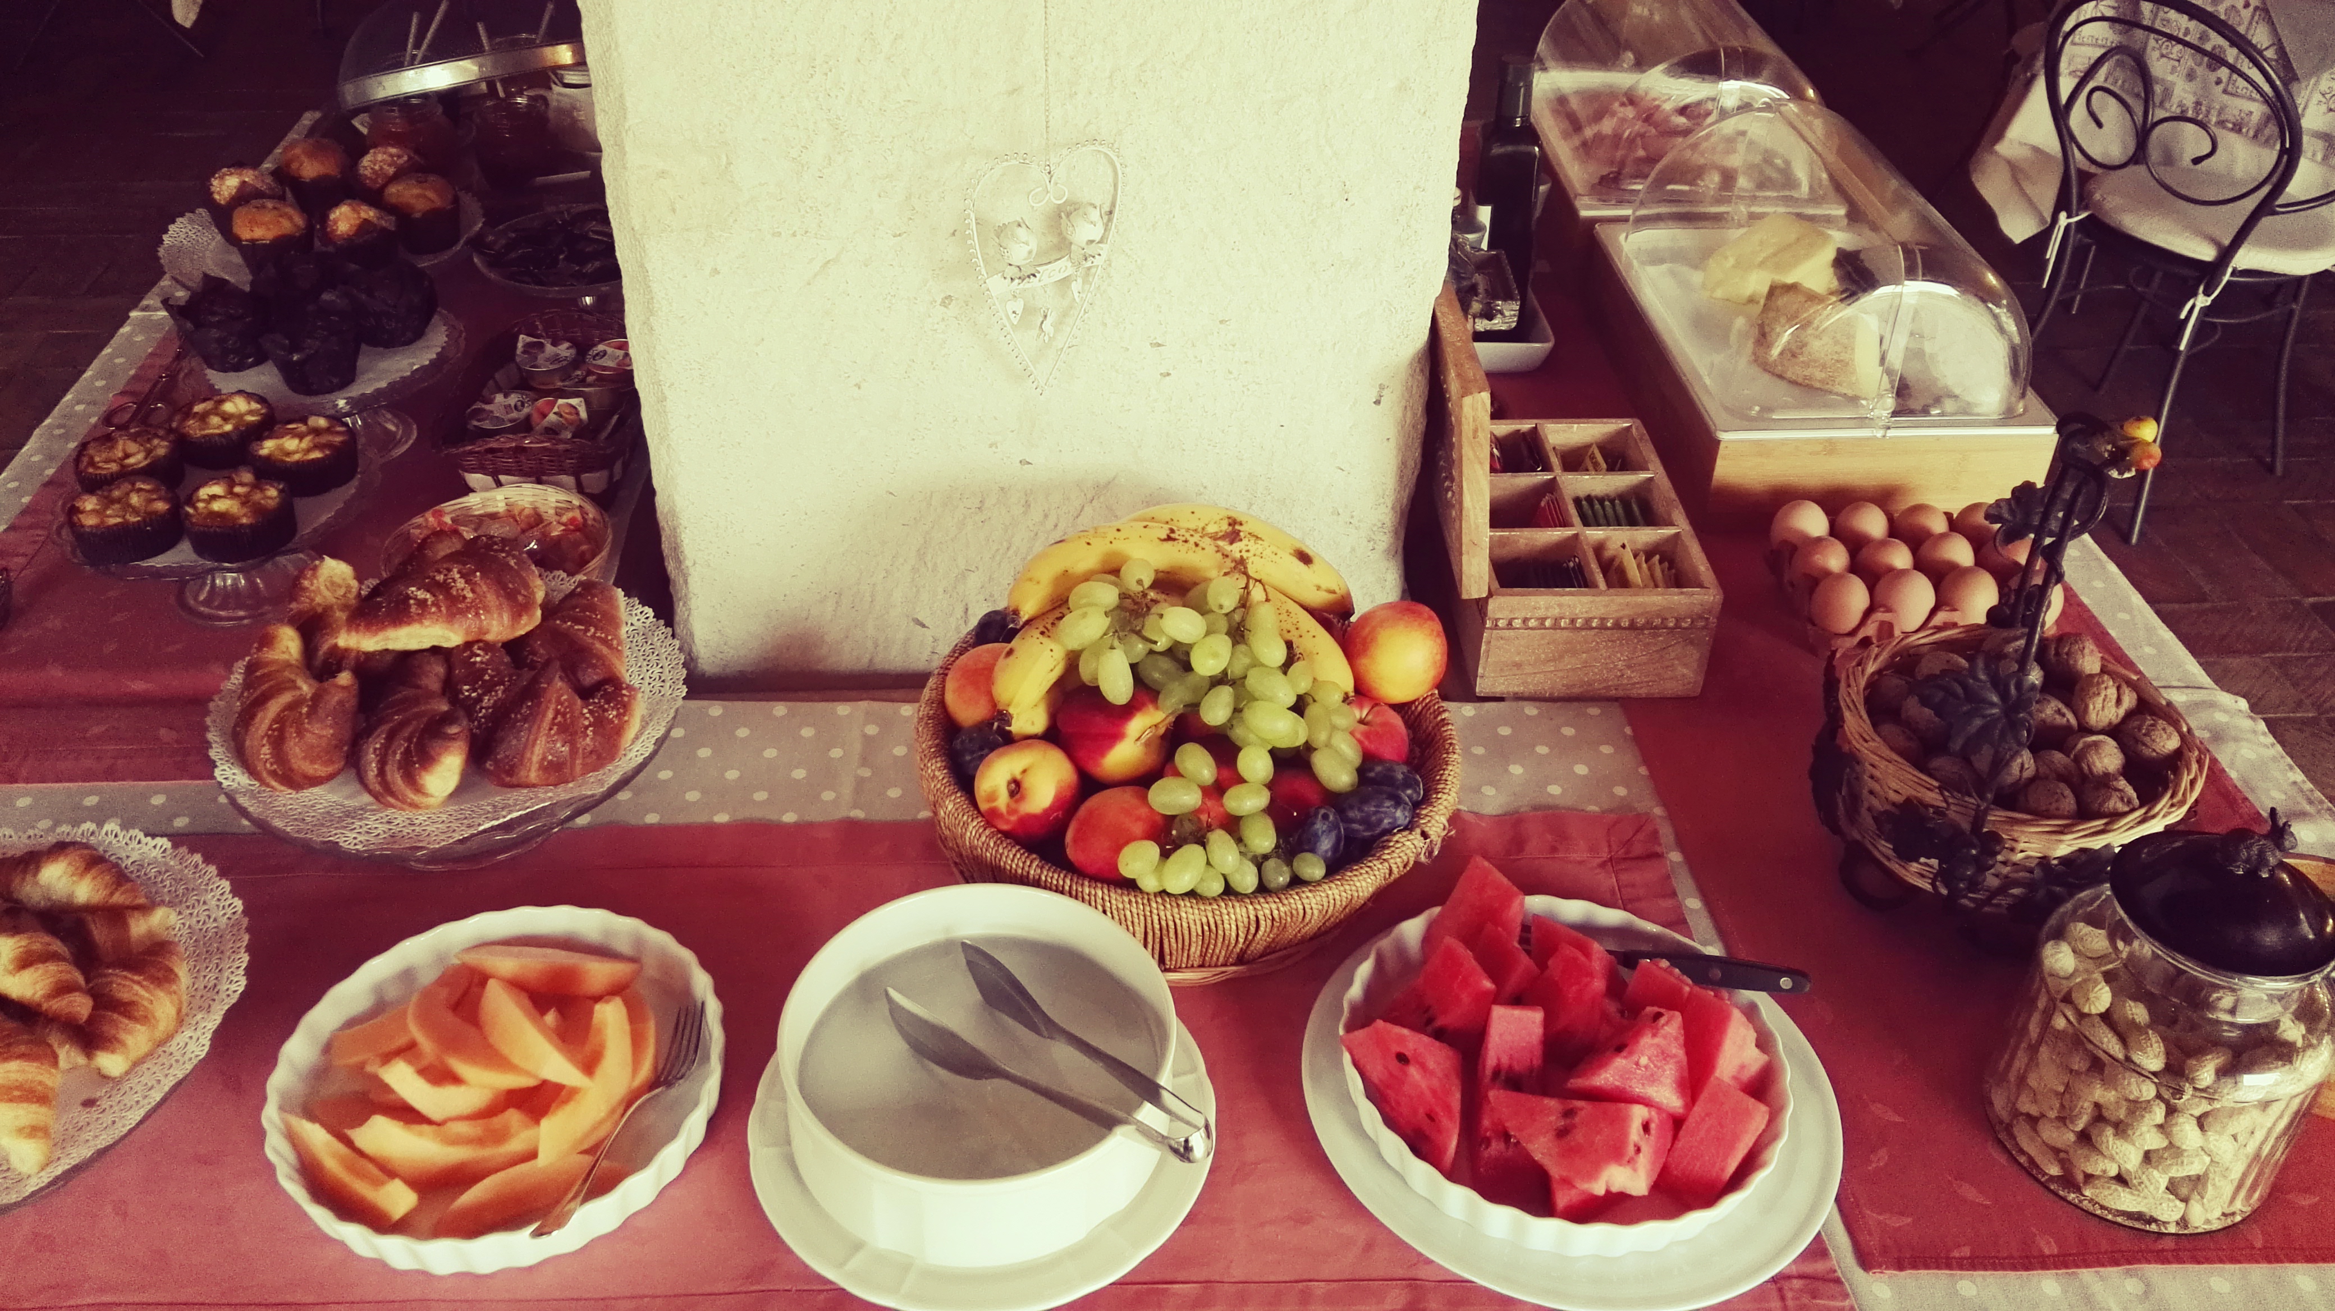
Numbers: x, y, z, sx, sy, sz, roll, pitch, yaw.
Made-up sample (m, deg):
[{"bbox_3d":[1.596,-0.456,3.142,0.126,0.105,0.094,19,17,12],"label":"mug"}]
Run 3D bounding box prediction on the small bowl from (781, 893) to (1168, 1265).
[{"bbox_3d":[-0.098,0.221,0.911,0.204,0.082,0.204,1,35,-1],"label":"small bowl"}]

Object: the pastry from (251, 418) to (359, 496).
[{"bbox_3d":[-0.654,-0.151,1.316,0.070,0.036,0.070,2,35,0],"label":"pastry"}]

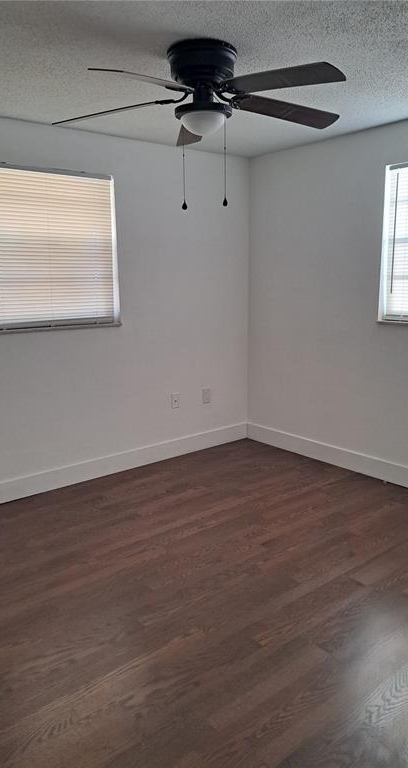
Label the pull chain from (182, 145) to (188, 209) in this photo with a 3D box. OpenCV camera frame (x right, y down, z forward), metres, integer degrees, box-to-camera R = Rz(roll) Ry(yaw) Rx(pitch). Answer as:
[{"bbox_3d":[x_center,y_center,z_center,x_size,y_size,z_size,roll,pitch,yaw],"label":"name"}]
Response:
[{"bbox_3d":[-0.084,-0.920,2.334,0.021,0.306,0.021,-1,12,-2],"label":"pull chain"}]

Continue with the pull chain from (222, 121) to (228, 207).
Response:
[{"bbox_3d":[0.089,-0.923,2.231,0.021,0.343,0.021,0,12,2],"label":"pull chain"}]

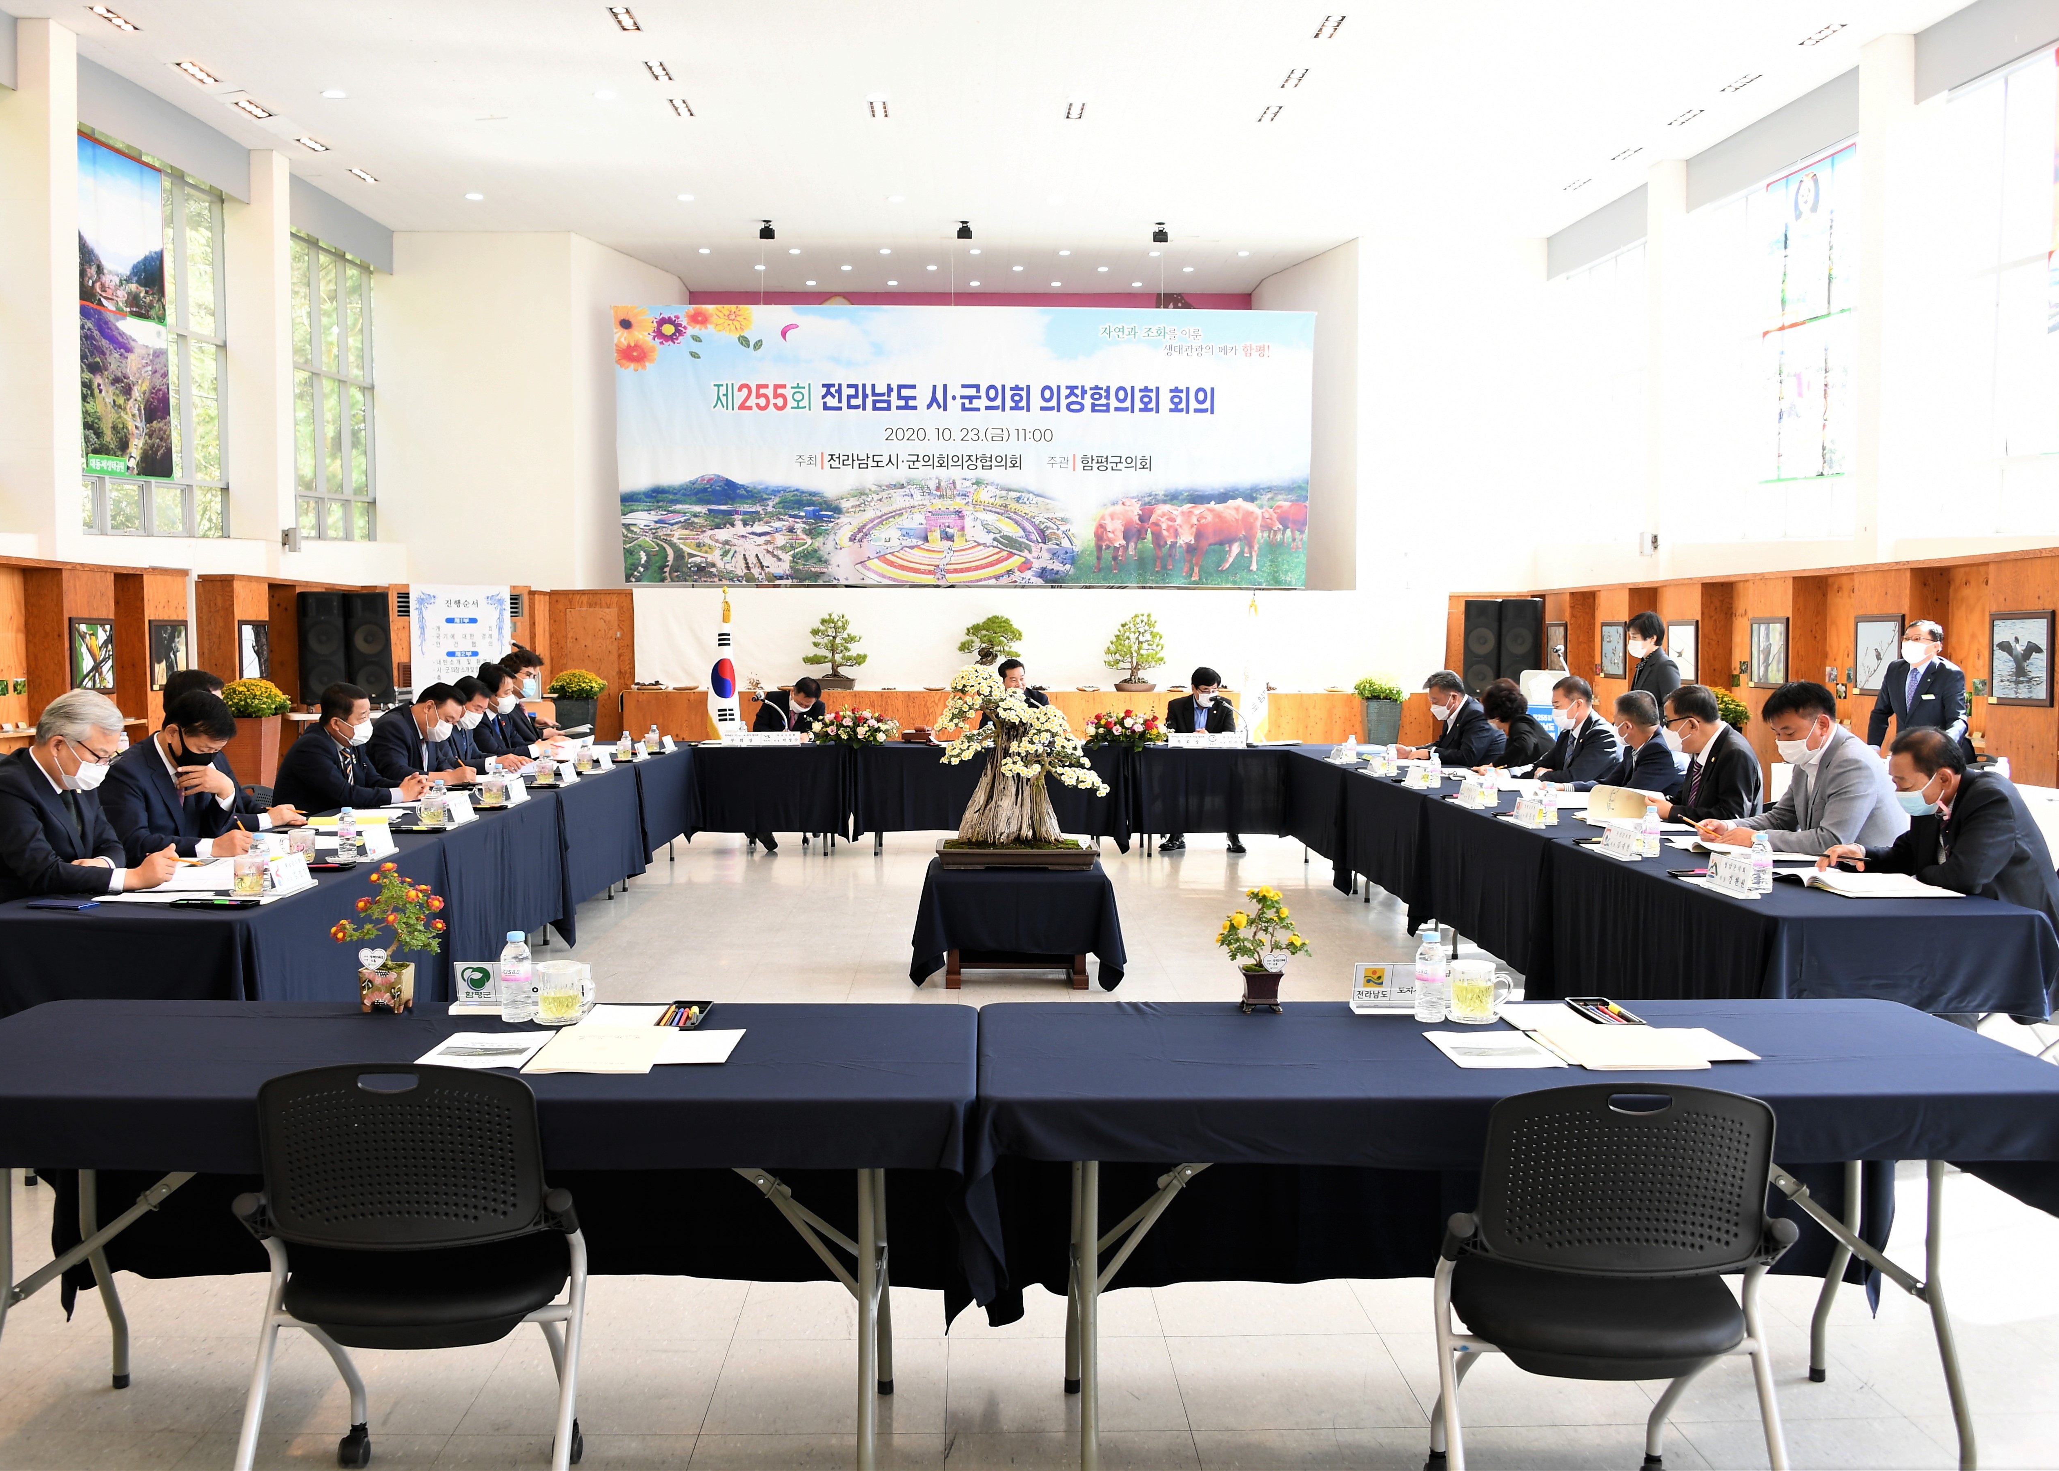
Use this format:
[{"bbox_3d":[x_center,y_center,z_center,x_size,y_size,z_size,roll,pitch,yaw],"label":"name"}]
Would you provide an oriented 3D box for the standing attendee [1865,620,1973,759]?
[{"bbox_3d":[4.977,0.170,9.602,0.450,1.570,0.540,-2,4,-35],"label":"standing attendee"}]

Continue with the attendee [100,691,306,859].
[{"bbox_3d":[-2.821,0.483,5.661,0.720,1.285,0.540,1,3,6],"label":"attendee"}]

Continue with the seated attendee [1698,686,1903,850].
[{"bbox_3d":[2.676,0.499,5.950,0.800,1.335,0.550,0,3,-9],"label":"seated attendee"}]

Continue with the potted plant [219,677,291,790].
[{"bbox_3d":[-5.647,0.181,12.531,0.538,1.205,0.538,0,3,-2],"label":"potted plant"}]

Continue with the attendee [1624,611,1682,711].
[{"bbox_3d":[3.680,0.104,10.150,0.310,1.640,0.450,-1,4,-22],"label":"attendee"}]

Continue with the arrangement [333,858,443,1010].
[{"bbox_3d":[-1.287,0.405,3.456,0.225,0.297,0.190,0,3,-5],"label":"arrangement"}]

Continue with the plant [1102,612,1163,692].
[{"bbox_3d":[1.141,-0.888,18.630,0.670,0.845,0.550,0,3,-2],"label":"plant"}]

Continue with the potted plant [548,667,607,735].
[{"bbox_3d":[-4.394,-0.044,16.673,0.568,1.201,0.568,0,3,-2],"label":"potted plant"}]

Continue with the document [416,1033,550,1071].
[{"bbox_3d":[-0.945,0.546,2.989,0.185,0.005,0.260,0,3,-2],"label":"document"}]

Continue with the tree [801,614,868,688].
[{"bbox_3d":[-1.964,-0.861,17.300,0.640,0.780,0.500,0,3,-2],"label":"tree"}]

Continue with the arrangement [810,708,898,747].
[{"bbox_3d":[-1.202,-0.059,11.730,0.600,0.270,0.360,0,3,-2],"label":"arrangement"}]

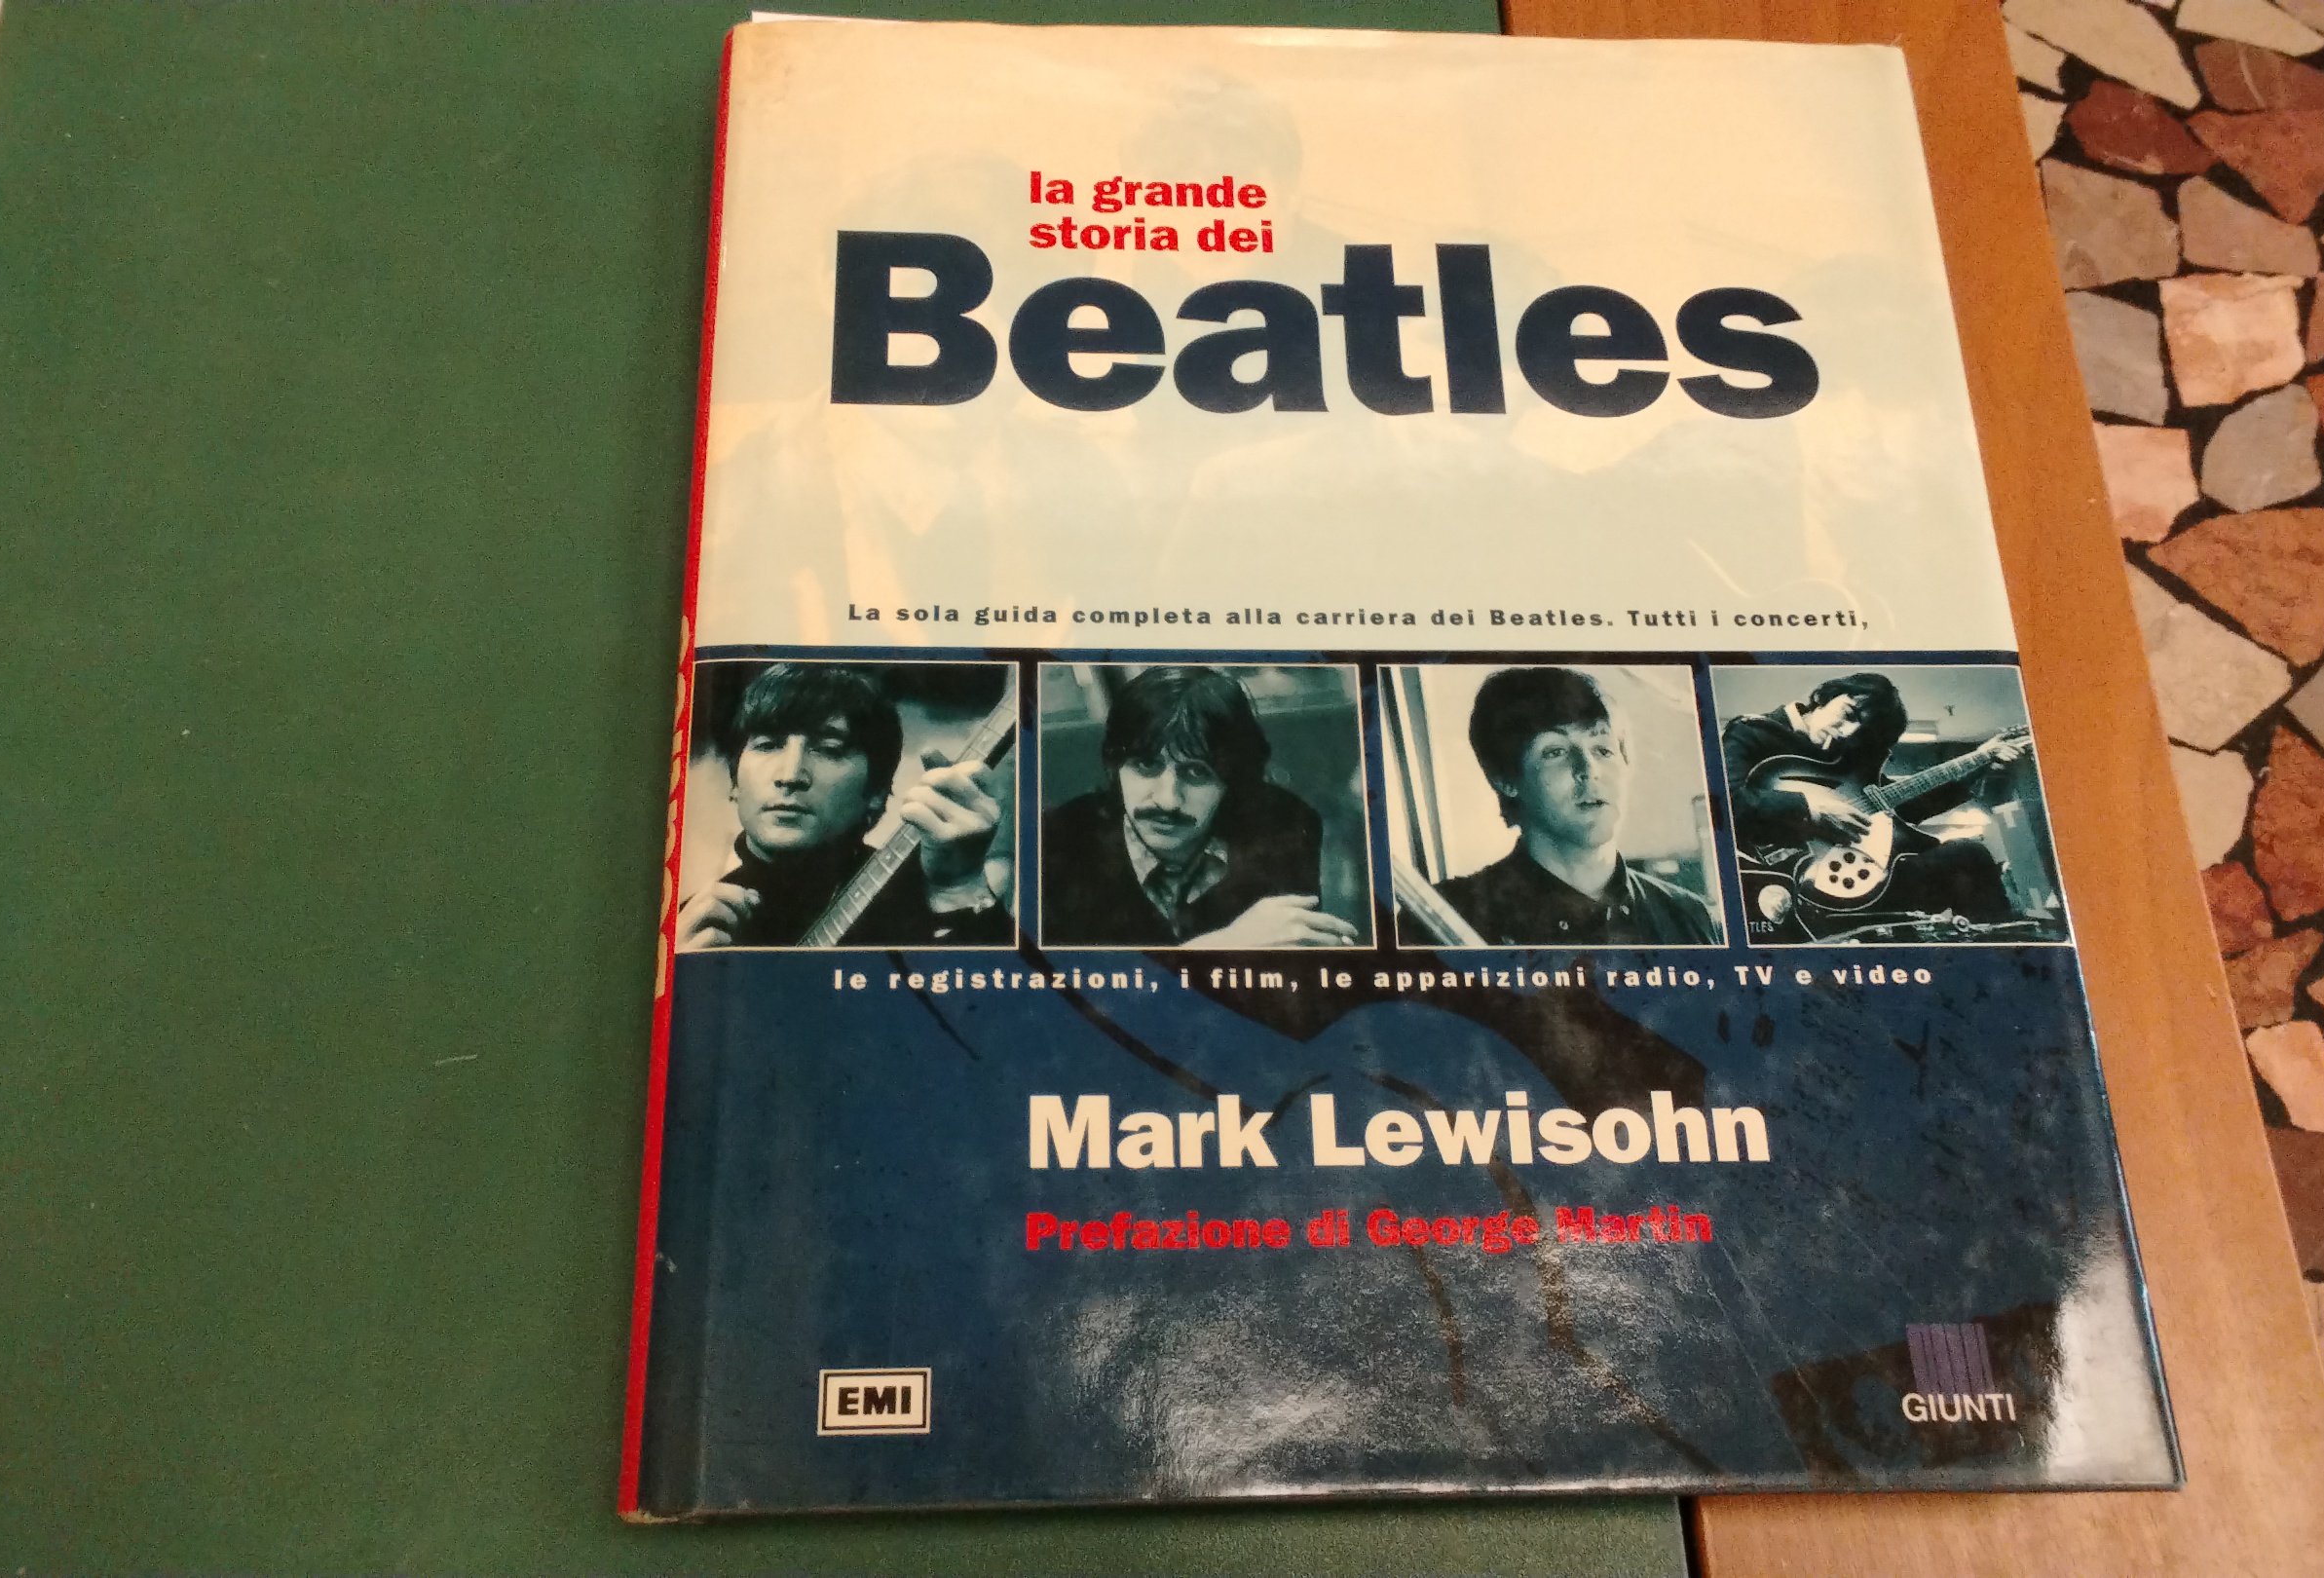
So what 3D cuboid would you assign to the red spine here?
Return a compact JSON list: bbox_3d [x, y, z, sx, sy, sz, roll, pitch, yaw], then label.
[{"bbox_3d":[-0.084,-0.018,0.351,0.011,0.029,0.288,0,71,-3],"label":"red spine"}]

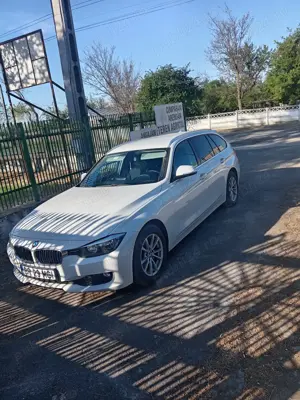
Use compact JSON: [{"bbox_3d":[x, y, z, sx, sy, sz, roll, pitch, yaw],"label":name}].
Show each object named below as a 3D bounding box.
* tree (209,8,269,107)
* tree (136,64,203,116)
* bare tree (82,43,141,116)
[{"bbox_3d":[7.389,-11.047,26.155,5.000,9.320,4.800,-4,15,17],"label":"tree"},{"bbox_3d":[1.683,-7.785,24.684,5.100,5.510,4.900,-7,14,6],"label":"tree"},{"bbox_3d":[-2.879,-8.753,26.002,4.700,8.080,4.500,-10,14,-3],"label":"bare tree"}]

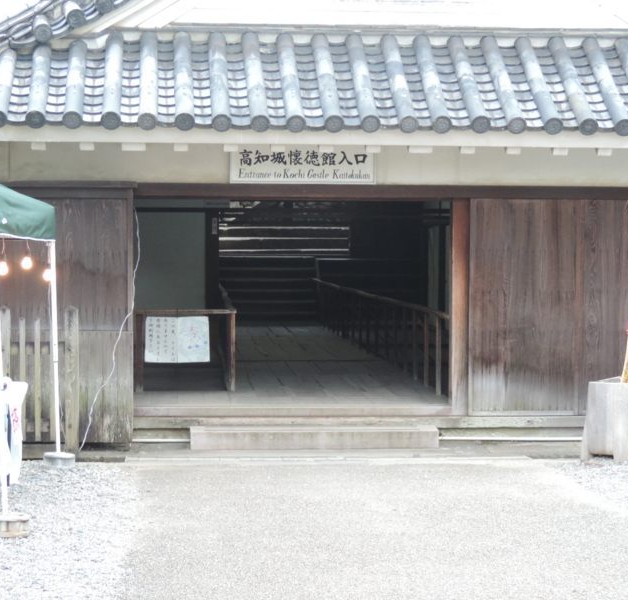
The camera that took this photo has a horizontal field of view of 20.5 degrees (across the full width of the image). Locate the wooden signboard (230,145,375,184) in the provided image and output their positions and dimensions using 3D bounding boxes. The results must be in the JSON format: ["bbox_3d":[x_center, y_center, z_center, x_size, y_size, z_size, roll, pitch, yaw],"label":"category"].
[{"bbox_3d":[-0.089,-1.160,14.700,1.240,0.360,0.050,0,2,-5],"label":"wooden signboard"}]

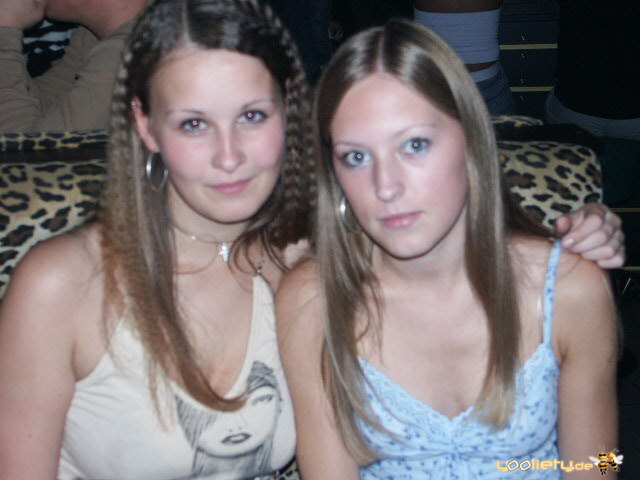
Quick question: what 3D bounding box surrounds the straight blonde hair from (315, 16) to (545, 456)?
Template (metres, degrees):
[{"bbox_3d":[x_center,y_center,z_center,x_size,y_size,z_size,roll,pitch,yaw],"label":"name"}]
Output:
[{"bbox_3d":[0.130,-0.017,1.170,0.225,0.422,0.250,0,11,14],"label":"straight blonde hair"}]

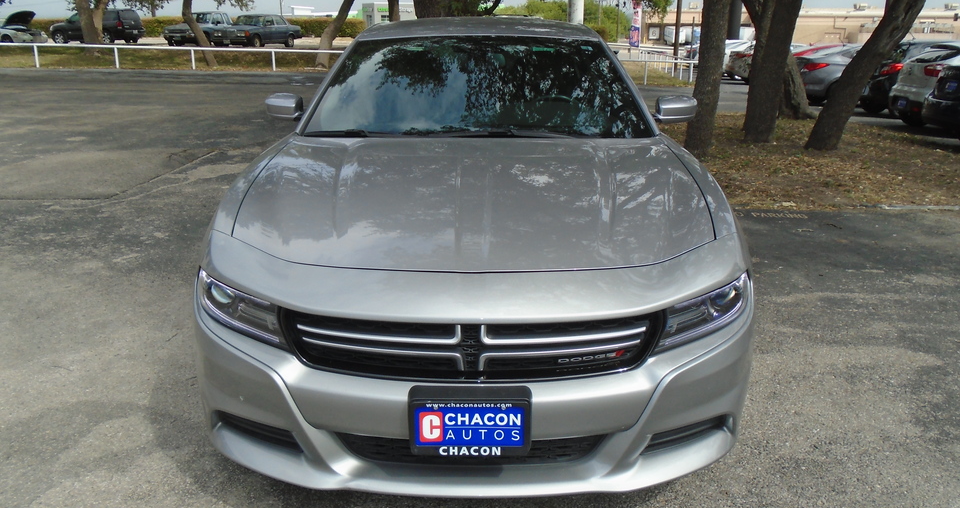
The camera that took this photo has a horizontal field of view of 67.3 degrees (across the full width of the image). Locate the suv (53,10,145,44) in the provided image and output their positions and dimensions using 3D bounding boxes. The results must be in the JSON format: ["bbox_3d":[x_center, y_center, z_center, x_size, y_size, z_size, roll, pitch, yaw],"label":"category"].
[{"bbox_3d":[-20.550,-12.170,38.550,4.950,1.850,1.920,4,19,12],"label":"suv"}]

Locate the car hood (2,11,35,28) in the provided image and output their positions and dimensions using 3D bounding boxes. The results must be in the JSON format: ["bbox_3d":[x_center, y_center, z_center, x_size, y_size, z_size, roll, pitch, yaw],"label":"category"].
[{"bbox_3d":[-23.127,-11.754,36.176,0.900,0.750,1.400,3,18,8],"label":"car hood"}]

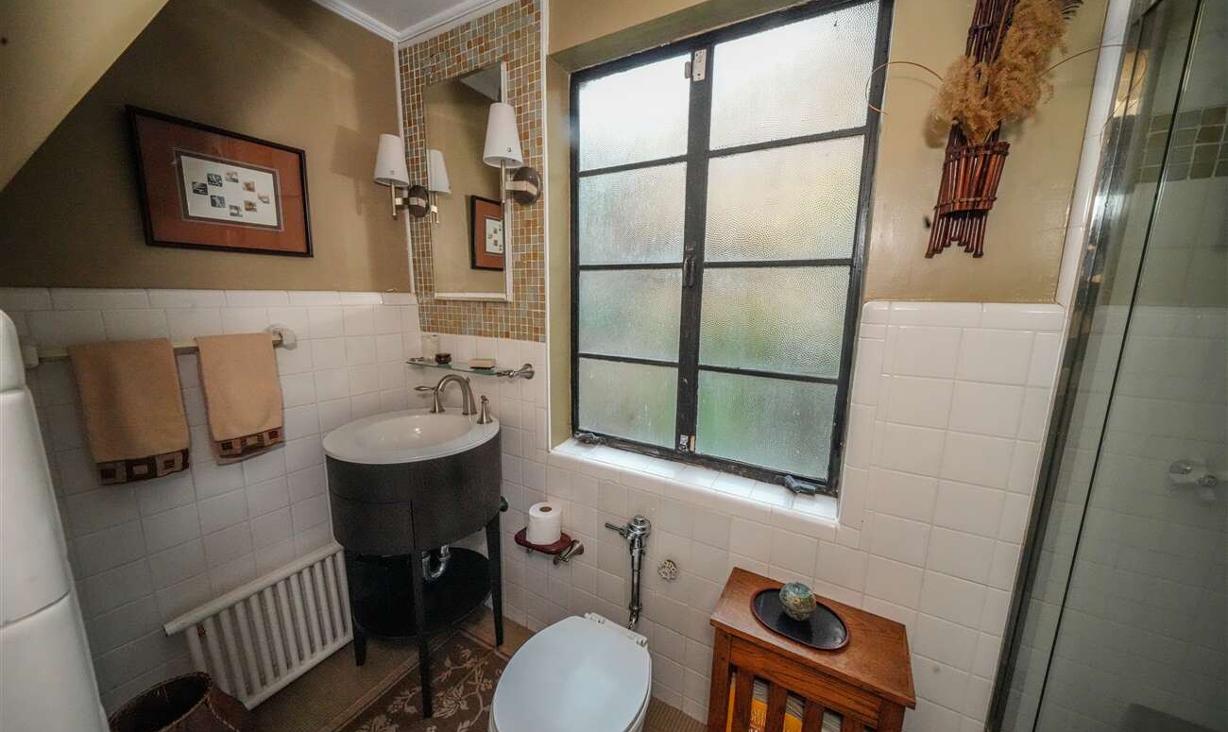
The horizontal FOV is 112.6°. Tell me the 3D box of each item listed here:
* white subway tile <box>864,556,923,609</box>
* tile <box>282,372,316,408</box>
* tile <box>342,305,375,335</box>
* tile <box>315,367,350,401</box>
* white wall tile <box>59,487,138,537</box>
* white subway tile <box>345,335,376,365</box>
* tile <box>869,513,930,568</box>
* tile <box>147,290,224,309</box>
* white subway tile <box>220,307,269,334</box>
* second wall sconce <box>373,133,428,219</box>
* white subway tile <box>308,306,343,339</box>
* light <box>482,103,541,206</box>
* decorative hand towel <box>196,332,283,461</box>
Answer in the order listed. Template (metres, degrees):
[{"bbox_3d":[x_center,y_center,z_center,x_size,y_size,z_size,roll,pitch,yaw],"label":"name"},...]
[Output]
[{"bbox_3d":[0.662,0.511,0.971,0.108,0.108,0.010,6,11,29],"label":"white subway tile"},{"bbox_3d":[-1.054,0.081,1.361,0.009,0.108,0.108,7,11,30],"label":"tile"},{"bbox_3d":[-0.946,-0.163,1.519,0.009,0.108,0.108,6,11,30],"label":"tile"},{"bbox_3d":[-1.001,0.068,1.457,0.010,0.108,0.108,6,11,29],"label":"tile"},{"bbox_3d":[-1.277,0.356,1.022,0.010,0.108,0.108,6,11,29],"label":"white wall tile"},{"bbox_3d":[-0.945,-0.055,1.533,0.010,0.108,0.108,6,11,29],"label":"white subway tile"},{"bbox_3d":[0.660,0.400,0.947,0.108,0.108,0.009,6,11,29],"label":"tile"},{"bbox_3d":[-1.163,-0.183,1.119,0.010,0.051,0.152,6,11,29],"label":"tile"},{"bbox_3d":[-1.106,-0.119,1.234,0.010,0.108,0.108,6,11,29],"label":"white subway tile"},{"bbox_3d":[-0.806,-0.699,1.540,0.118,0.287,0.176,6,11,30],"label":"second wall sconce"},{"bbox_3d":[-0.995,-0.150,1.419,0.009,0.108,0.108,7,11,30],"label":"white subway tile"},{"bbox_3d":[-0.323,-0.639,1.263,0.120,0.285,0.172,6,11,29],"label":"light"},{"bbox_3d":[-1.088,0.077,1.203,0.043,0.346,0.166,6,11,29],"label":"decorative hand towel"}]

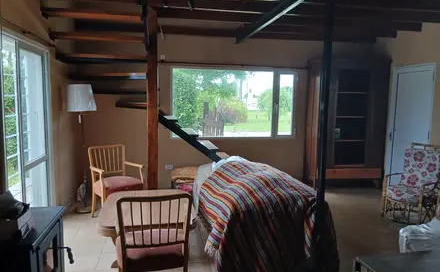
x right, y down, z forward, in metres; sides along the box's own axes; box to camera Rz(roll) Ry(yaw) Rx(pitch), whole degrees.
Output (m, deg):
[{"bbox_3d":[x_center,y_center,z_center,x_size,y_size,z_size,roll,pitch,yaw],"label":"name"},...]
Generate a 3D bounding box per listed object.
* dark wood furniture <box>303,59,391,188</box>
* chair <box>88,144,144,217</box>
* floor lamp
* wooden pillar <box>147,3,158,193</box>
[{"bbox_3d":[2.210,-0.200,5.812,1.300,2.240,0.500,0,6,-11],"label":"dark wood furniture"},{"bbox_3d":[-1.298,0.606,4.127,0.540,0.880,0.550,-5,8,-42],"label":"chair"},{"bbox_3d":[-1.805,0.168,4.379,0.365,1.680,0.365,0,6,-11],"label":"floor lamp"},{"bbox_3d":[-0.872,-0.292,4.307,0.125,2.640,0.125,0,6,-11],"label":"wooden pillar"}]

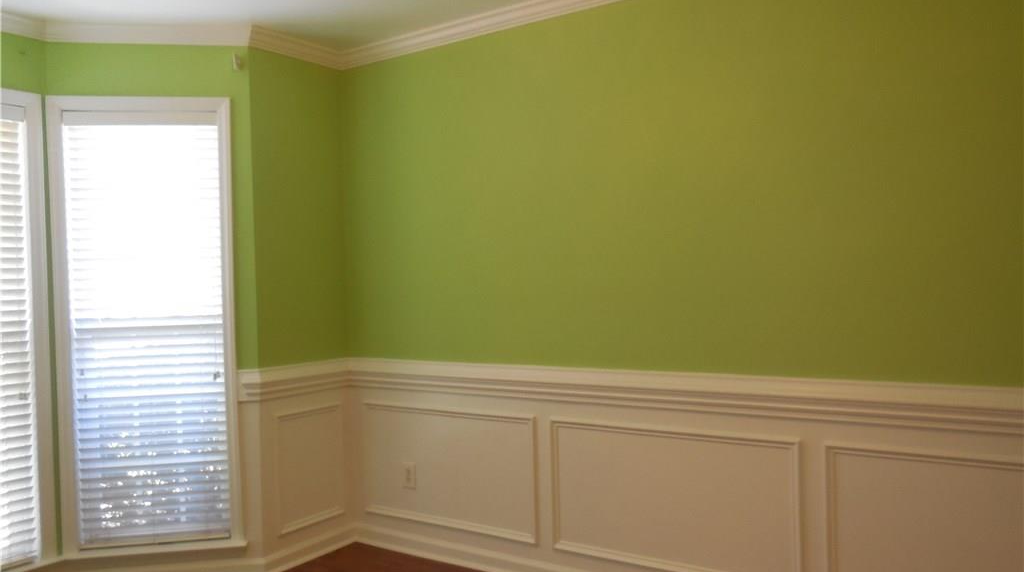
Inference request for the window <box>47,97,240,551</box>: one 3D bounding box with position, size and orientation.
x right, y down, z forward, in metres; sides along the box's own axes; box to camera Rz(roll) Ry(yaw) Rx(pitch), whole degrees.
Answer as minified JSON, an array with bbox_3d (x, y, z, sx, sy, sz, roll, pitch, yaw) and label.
[{"bbox_3d":[-1.575,0.163,3.213,0.737,1.945,0.100,-2,0,-8],"label":"window"}]

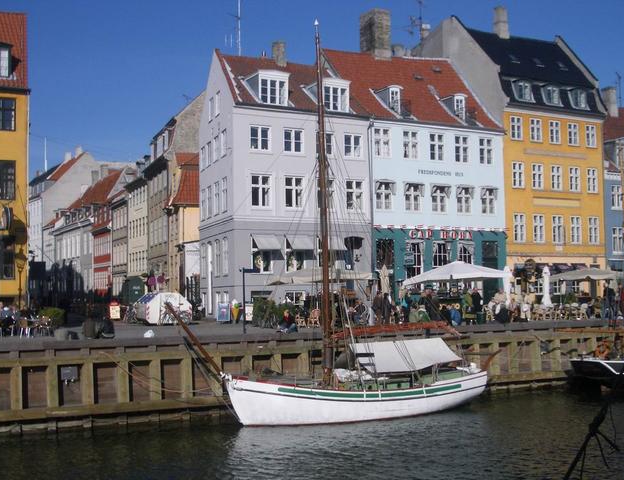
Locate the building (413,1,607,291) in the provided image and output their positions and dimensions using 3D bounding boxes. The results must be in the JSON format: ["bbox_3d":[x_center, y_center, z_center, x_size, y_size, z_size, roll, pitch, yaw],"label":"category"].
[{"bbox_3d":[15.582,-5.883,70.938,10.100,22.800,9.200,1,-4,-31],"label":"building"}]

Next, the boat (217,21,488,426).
[{"bbox_3d":[1.942,-0.855,37.787,13.308,16.451,3.400,1,-4,-29],"label":"boat"}]

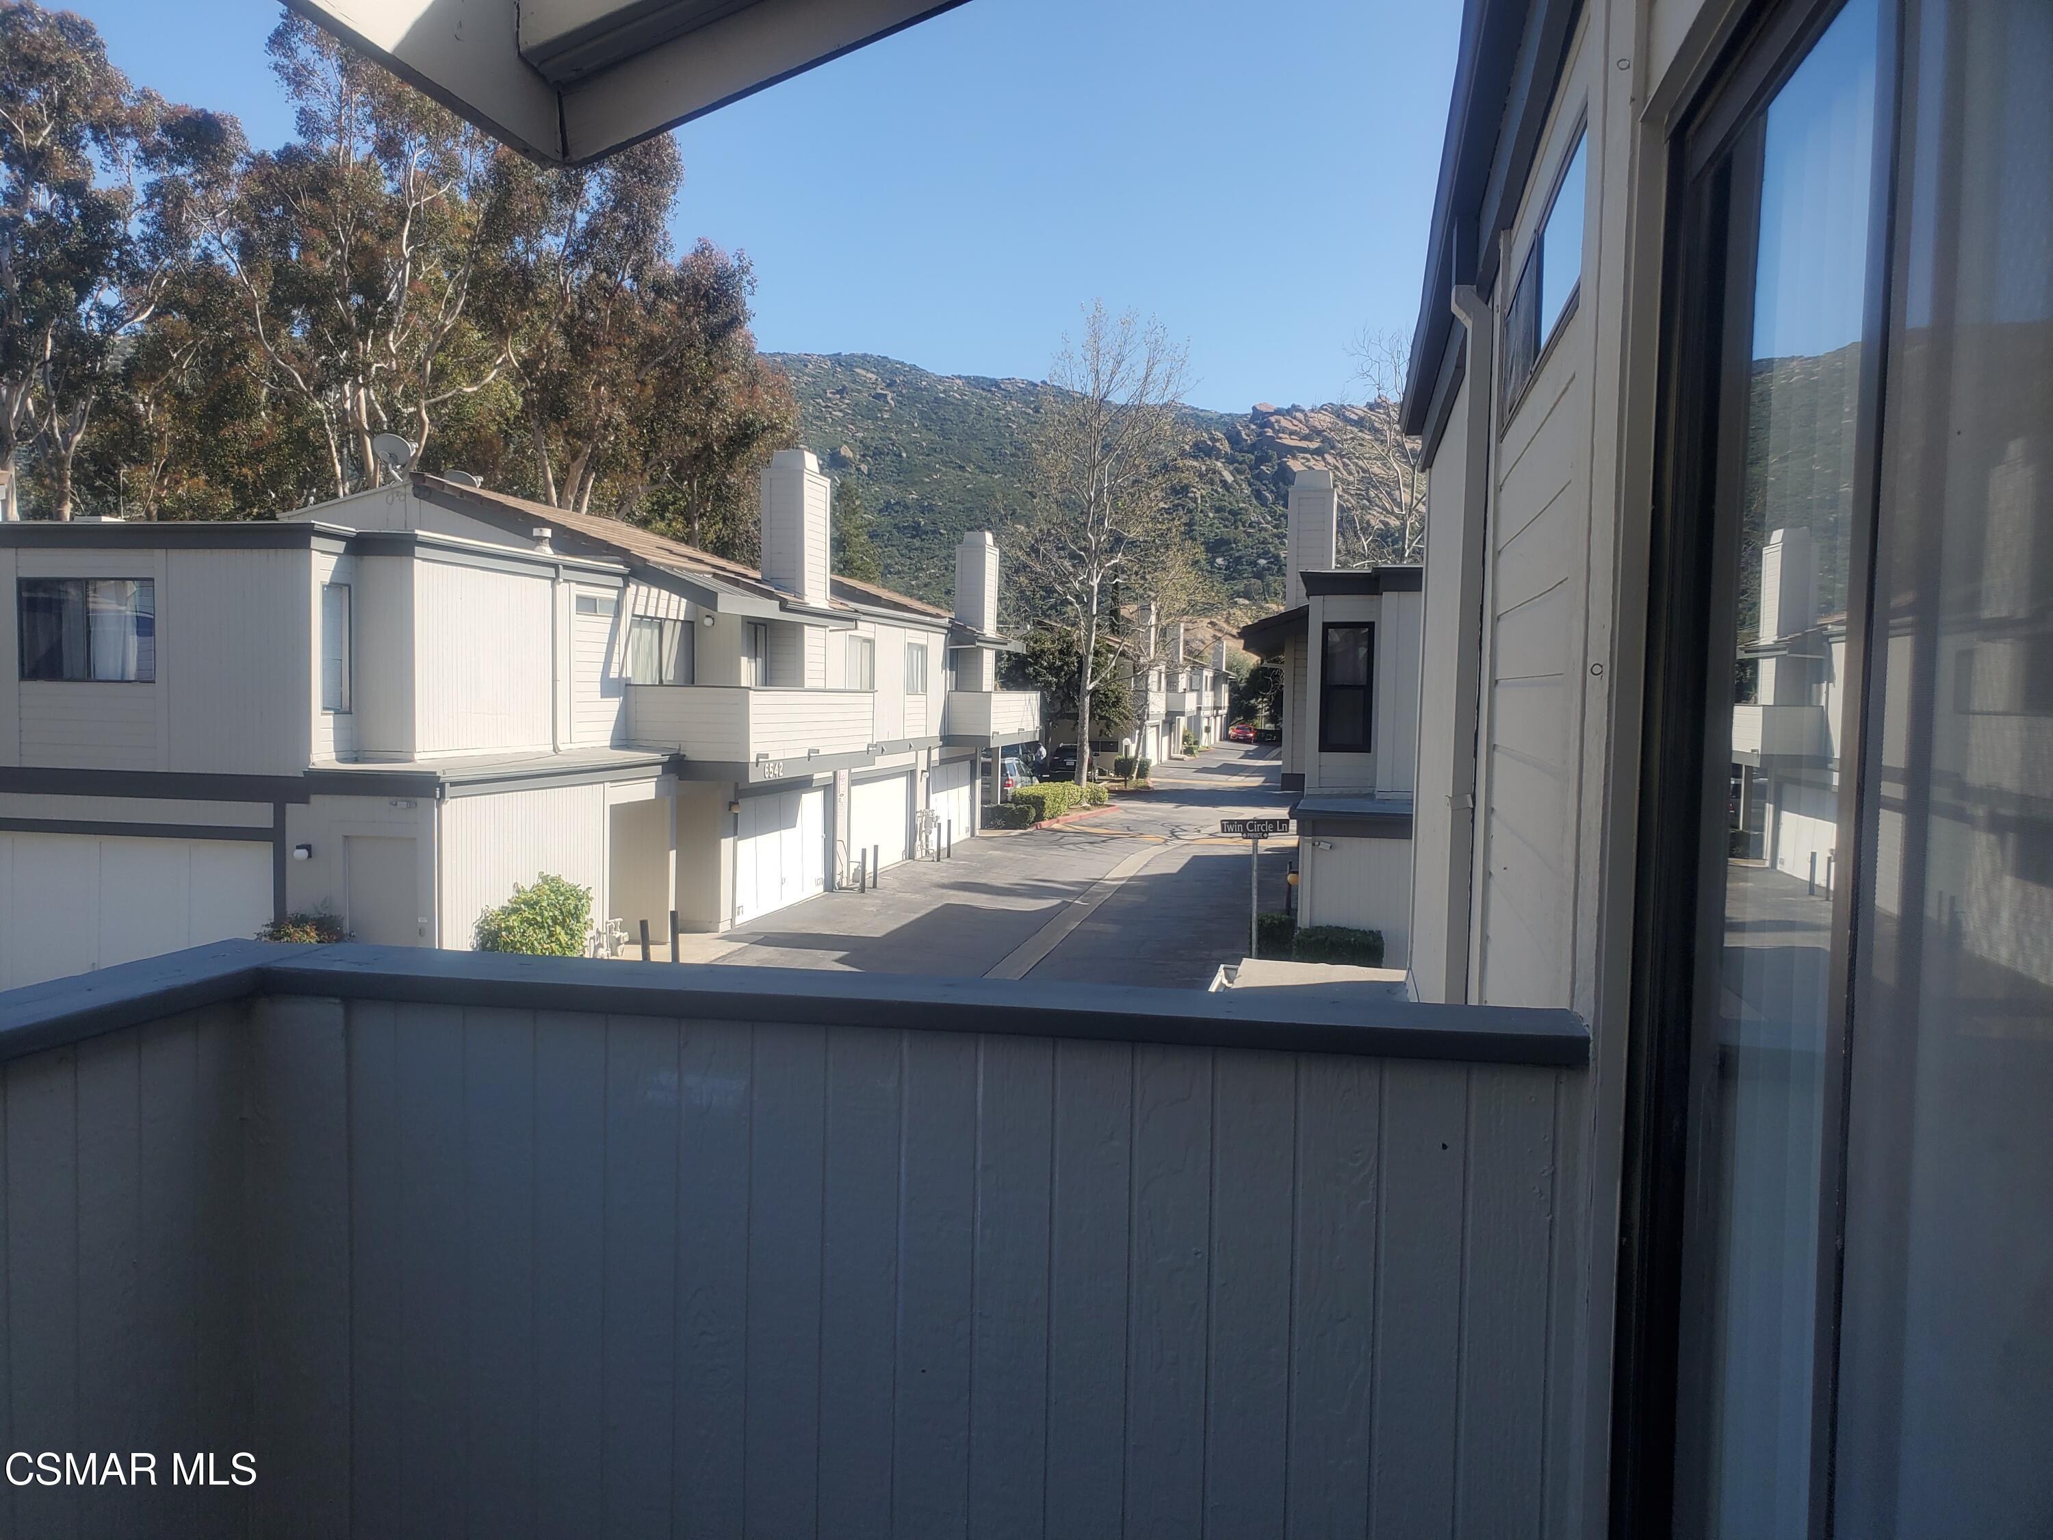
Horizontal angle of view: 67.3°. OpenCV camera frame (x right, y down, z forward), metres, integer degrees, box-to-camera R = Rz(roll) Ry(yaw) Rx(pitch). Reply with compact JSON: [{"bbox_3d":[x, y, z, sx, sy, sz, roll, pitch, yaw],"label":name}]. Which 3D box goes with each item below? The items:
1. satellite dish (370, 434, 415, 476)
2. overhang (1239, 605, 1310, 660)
[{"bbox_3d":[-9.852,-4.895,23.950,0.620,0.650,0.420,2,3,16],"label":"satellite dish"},{"bbox_3d":[4.204,-2.242,25.314,1.300,0.800,5.000,2,3,12],"label":"overhang"}]

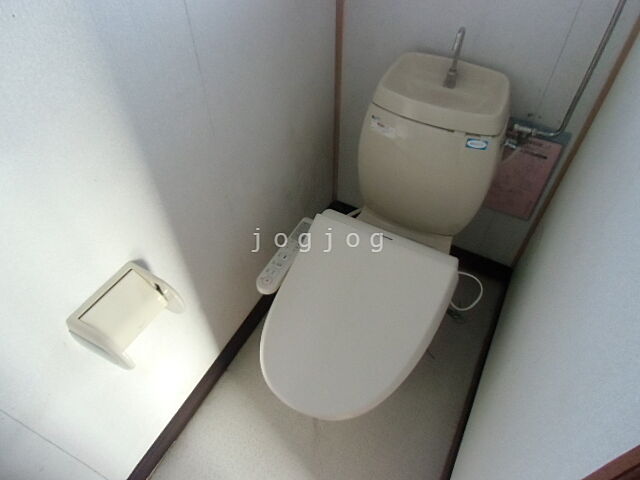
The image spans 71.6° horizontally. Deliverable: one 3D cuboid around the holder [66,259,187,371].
[{"bbox_3d":[-0.349,0.138,0.812,0.102,0.092,0.151,22,53,18],"label":"holder"}]

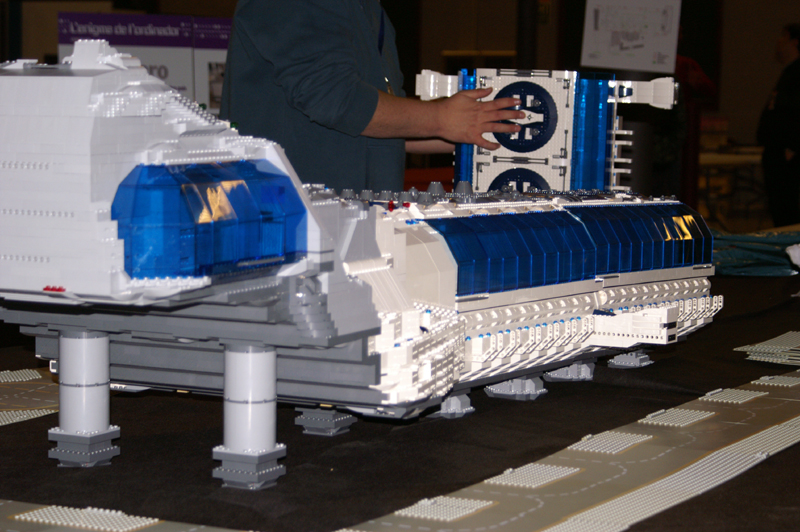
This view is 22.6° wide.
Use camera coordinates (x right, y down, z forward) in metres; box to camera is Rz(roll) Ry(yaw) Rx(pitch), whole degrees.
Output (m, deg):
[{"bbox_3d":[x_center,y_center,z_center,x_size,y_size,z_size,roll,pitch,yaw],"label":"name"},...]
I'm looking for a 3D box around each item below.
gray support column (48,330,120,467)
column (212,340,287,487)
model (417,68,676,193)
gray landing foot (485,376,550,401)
[{"bbox_3d":[-0.398,0.165,2.516,0.064,0.174,0.064,4,6,28],"label":"gray support column"},{"bbox_3d":[-0.181,0.179,2.407,0.064,0.174,0.064,4,6,28],"label":"column"},{"bbox_3d":[0.308,-0.190,4.568,0.610,0.514,0.240,4,6,19],"label":"model"},{"bbox_3d":[0.182,0.184,3.118,0.096,0.038,0.096,4,6,28],"label":"gray landing foot"}]

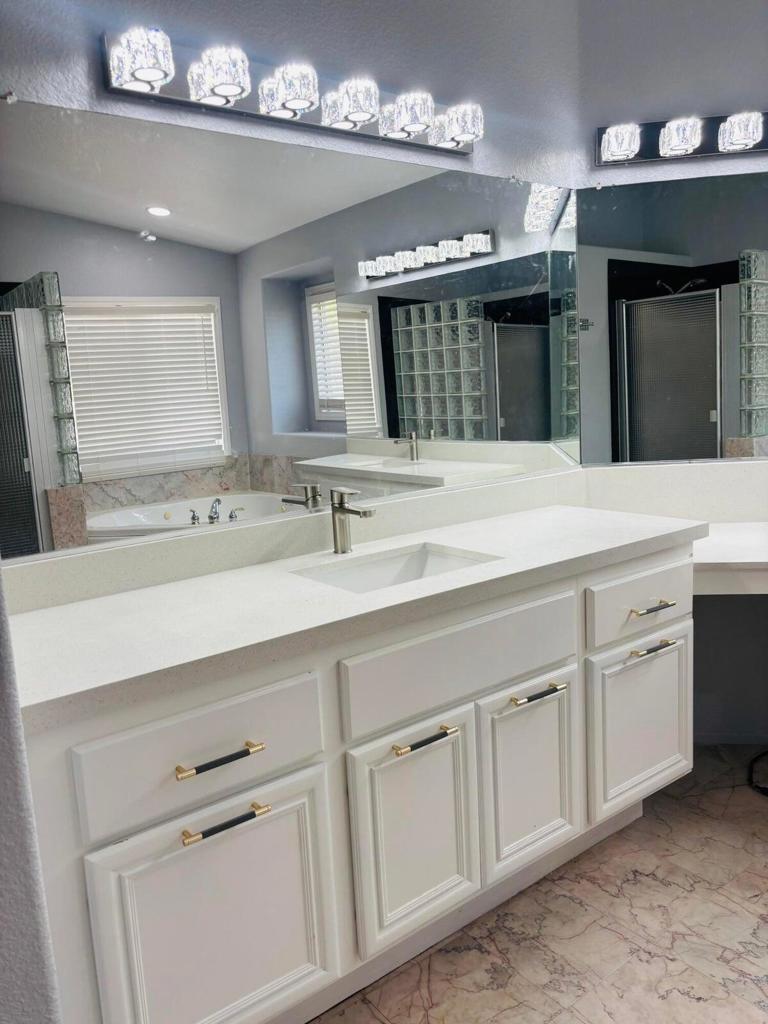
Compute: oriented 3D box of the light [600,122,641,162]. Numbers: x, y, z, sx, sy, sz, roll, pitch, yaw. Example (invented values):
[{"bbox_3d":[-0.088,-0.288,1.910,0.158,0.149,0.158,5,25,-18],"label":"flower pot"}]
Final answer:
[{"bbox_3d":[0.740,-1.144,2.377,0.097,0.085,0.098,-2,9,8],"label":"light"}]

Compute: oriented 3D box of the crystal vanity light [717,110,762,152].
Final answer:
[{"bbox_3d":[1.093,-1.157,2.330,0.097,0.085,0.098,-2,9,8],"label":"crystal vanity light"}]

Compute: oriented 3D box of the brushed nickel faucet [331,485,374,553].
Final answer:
[{"bbox_3d":[-0.079,0.026,1.960,0.050,0.167,0.155,-10,11,-36],"label":"brushed nickel faucet"}]

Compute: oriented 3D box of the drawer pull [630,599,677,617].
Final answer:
[{"bbox_3d":[0.701,0.248,2.001,0.156,0.012,0.038,-10,11,-36],"label":"drawer pull"}]

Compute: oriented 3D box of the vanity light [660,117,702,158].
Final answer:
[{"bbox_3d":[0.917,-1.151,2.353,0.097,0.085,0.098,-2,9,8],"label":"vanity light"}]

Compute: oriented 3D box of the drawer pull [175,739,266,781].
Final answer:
[{"bbox_3d":[-0.275,0.412,1.289,0.156,0.012,0.038,-10,11,-36],"label":"drawer pull"}]

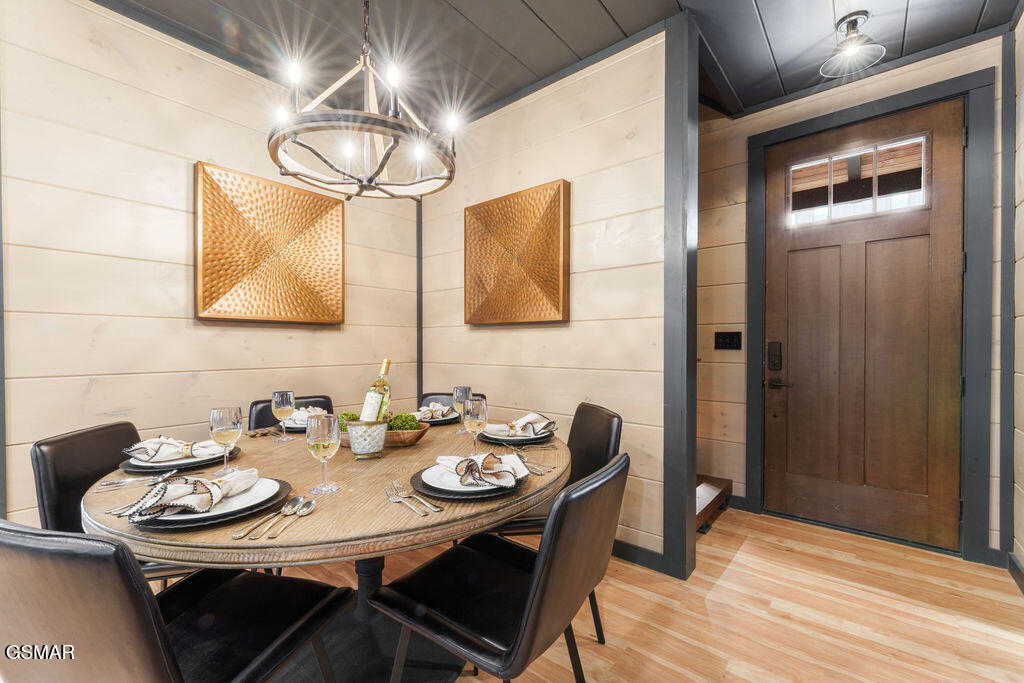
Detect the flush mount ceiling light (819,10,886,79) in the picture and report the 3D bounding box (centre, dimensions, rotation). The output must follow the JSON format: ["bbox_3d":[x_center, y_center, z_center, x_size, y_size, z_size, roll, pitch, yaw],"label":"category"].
[{"bbox_3d":[1.692,-1.493,1.971,0.260,0.230,0.260,0,0,39],"label":"flush mount ceiling light"}]

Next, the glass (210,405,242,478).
[{"bbox_3d":[-0.840,0.291,1.172,0.081,0.188,0.081,0,0,0],"label":"glass"}]

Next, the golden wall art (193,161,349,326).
[{"bbox_3d":[-1.394,-0.522,2.377,0.070,0.800,0.800,0,0,39],"label":"golden wall art"}]

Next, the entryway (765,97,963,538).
[{"bbox_3d":[2.066,-0.080,2.416,0.910,2.450,0.060,0,0,39],"label":"entryway"}]

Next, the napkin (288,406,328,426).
[{"bbox_3d":[-0.930,0.337,1.820,0.135,0.060,0.220,0,0,-41],"label":"napkin"}]

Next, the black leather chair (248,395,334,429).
[{"bbox_3d":[-0.991,0.734,1.977,0.460,0.840,0.550,0,0,-45],"label":"black leather chair"}]

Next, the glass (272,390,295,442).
[{"bbox_3d":[-0.891,0.291,1.556,0.081,0.188,0.081,0,0,0],"label":"glass"}]

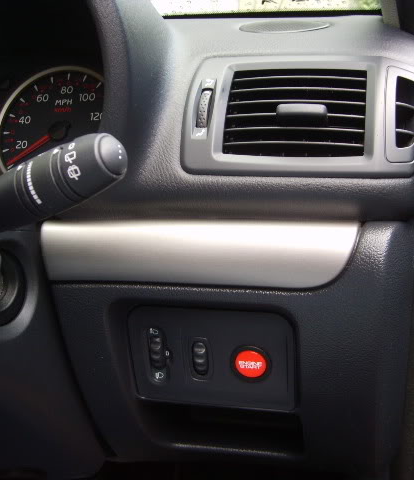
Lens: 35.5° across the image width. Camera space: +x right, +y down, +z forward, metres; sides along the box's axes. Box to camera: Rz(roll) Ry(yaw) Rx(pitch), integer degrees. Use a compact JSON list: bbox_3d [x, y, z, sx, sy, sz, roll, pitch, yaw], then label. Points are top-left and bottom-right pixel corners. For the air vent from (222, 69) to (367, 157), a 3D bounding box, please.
[{"bbox_3d":[0.060,-0.086,0.442,0.096,0.058,0.025,0,4,8],"label":"air vent"}]

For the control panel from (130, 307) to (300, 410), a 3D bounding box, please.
[{"bbox_3d":[0.006,0.087,0.493,0.127,0.083,0.020,0,22,16],"label":"control panel"}]

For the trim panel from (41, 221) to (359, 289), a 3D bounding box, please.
[{"bbox_3d":[-0.009,0.009,0.458,0.228,0.047,0.028,0,8,16],"label":"trim panel"}]

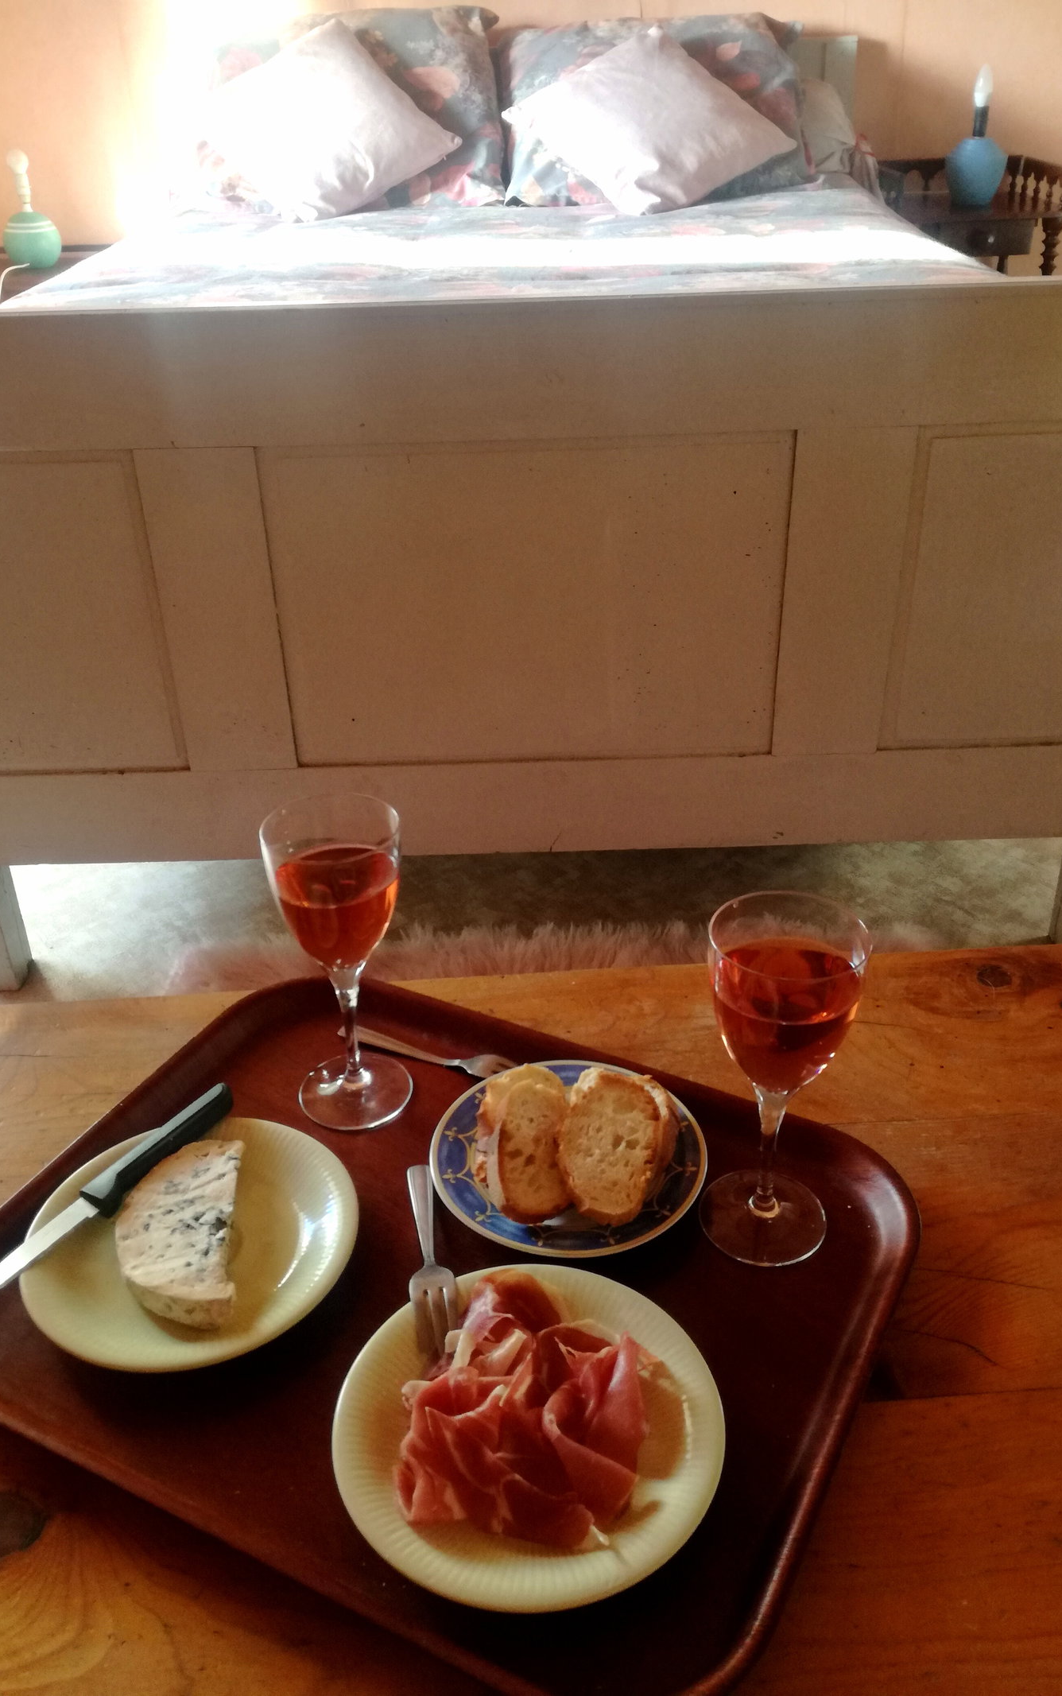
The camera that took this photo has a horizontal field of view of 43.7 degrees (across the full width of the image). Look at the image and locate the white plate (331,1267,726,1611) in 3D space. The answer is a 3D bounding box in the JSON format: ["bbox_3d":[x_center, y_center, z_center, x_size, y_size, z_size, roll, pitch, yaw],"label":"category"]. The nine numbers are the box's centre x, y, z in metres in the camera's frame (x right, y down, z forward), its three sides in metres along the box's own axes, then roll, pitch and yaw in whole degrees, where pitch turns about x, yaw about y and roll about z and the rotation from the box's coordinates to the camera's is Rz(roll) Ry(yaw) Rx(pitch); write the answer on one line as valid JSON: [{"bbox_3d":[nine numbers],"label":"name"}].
[{"bbox_3d":[-0.001,0.269,0.601,0.174,0.030,0.174,-1,30,1],"label":"white plate"}]

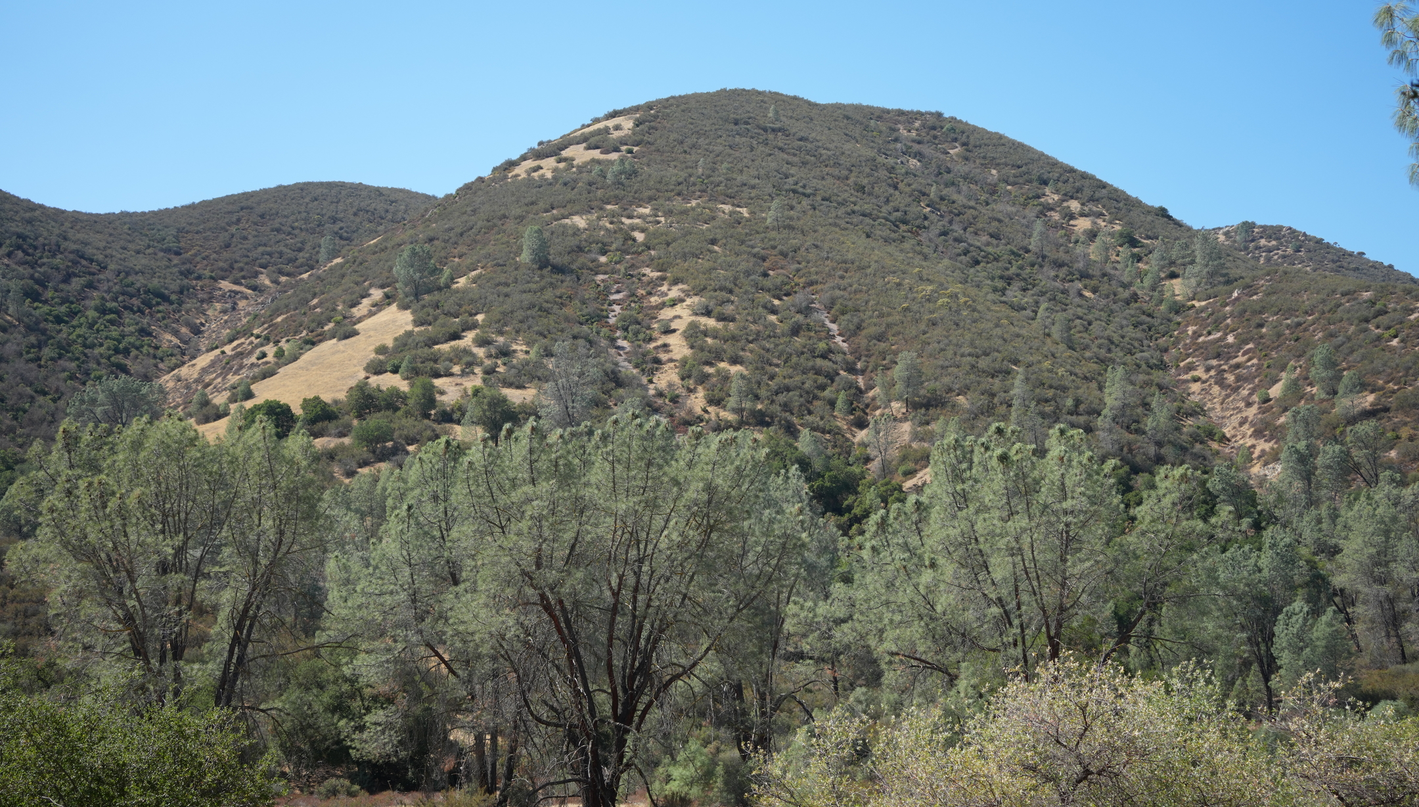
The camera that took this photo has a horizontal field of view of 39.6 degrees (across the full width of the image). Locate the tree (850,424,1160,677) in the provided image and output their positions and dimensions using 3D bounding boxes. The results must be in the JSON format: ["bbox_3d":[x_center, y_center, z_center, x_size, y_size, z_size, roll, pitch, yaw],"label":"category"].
[{"bbox_3d":[12.040,7.200,80.000,12.690,12.910,11.420,0,-8,0],"label":"tree"}]

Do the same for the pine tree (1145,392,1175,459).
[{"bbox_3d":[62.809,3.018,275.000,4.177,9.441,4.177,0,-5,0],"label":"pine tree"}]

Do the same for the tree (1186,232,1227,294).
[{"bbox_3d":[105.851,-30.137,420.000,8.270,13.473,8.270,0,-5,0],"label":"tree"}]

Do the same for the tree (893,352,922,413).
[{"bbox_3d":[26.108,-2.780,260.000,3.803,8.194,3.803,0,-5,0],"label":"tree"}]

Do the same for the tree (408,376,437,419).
[{"bbox_3d":[-54.530,-1.060,375.000,5.480,8.530,5.320,0,-8,0],"label":"tree"}]

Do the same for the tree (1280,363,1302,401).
[{"bbox_3d":[103.270,-3.740,350.000,3.940,7.160,3.820,0,-8,0],"label":"tree"}]

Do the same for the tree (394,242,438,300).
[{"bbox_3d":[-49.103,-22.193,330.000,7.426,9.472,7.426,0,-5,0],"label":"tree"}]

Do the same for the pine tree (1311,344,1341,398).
[{"bbox_3d":[109.470,-5.710,350.000,5.320,9.950,5.160,0,-8,0],"label":"pine tree"}]

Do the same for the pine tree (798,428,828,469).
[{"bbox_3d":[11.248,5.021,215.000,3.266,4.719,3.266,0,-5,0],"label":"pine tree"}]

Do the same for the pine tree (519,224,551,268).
[{"bbox_3d":[-42.530,-38.220,480.000,7.560,10.640,7.330,0,-8,0],"label":"pine tree"}]

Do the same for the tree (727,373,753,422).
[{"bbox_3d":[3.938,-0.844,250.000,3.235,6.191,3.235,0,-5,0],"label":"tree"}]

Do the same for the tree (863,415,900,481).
[{"bbox_3d":[27.560,7.090,315.000,5.670,11.100,5.500,0,-8,0],"label":"tree"}]

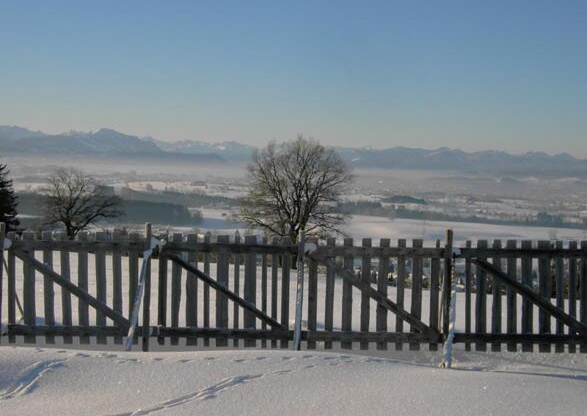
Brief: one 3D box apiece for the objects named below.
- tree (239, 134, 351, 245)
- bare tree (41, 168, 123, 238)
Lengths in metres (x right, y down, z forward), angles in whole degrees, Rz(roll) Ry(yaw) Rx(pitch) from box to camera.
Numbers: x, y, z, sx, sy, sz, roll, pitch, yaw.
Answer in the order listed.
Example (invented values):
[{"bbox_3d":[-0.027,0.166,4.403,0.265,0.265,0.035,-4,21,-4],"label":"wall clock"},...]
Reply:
[{"bbox_3d":[0.250,-0.450,78.000,8.900,10.400,8.700,1,3,0],"label":"tree"},{"bbox_3d":[-18.100,0.150,84.000,7.000,7.100,6.800,1,3,0],"label":"bare tree"}]

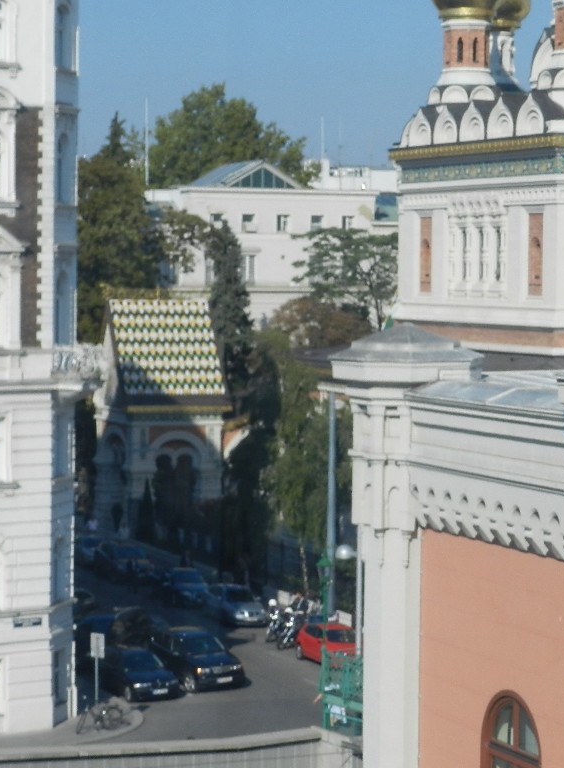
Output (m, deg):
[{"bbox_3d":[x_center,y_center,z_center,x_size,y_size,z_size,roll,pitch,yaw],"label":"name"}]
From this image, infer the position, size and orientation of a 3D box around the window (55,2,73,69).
[{"bbox_3d":[-6.343,-10.135,65.569,0.220,1.983,0.860,2,3,18],"label":"window"}]

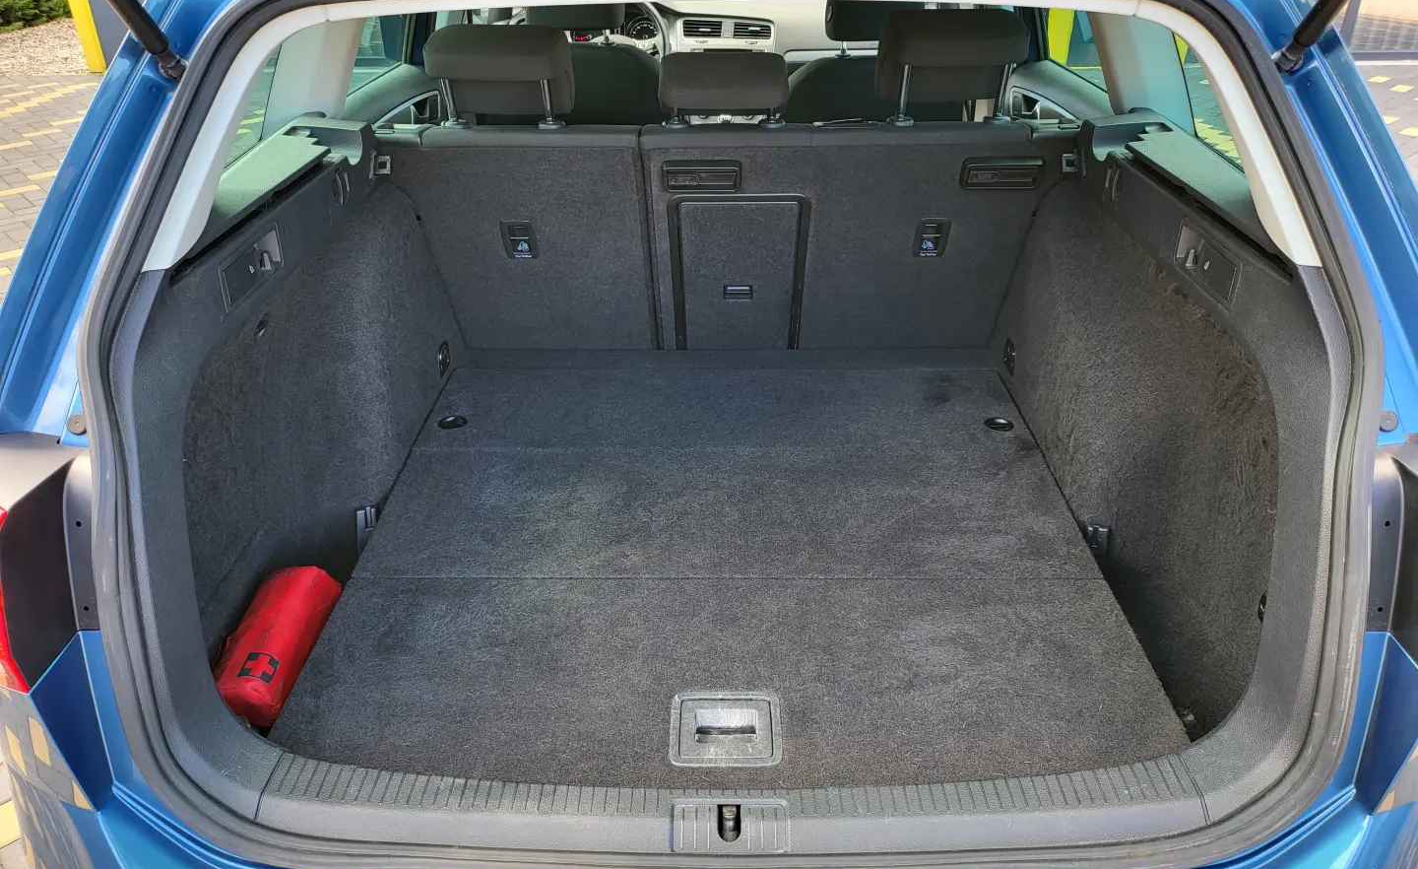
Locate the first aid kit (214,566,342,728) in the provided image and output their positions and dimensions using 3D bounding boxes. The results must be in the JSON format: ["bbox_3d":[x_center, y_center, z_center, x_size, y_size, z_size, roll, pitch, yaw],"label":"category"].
[{"bbox_3d":[-0.529,0.263,1.203,0.101,0.086,0.220,10,31,-8],"label":"first aid kit"}]

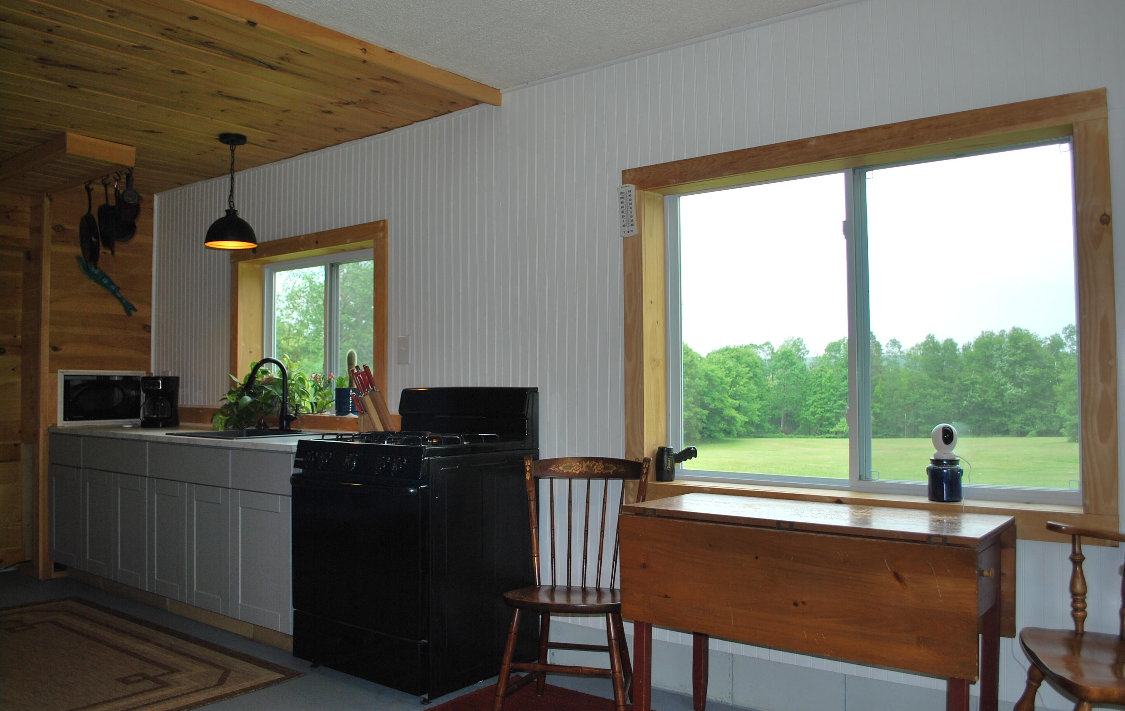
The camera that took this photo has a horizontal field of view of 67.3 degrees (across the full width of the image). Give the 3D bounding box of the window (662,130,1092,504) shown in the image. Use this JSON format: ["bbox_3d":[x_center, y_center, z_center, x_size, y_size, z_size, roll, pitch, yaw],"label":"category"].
[{"bbox_3d":[0.984,-0.089,2.934,1.412,1.112,0.090,-2,-2,38],"label":"window"}]

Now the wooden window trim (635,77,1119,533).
[{"bbox_3d":[0.937,-0.093,2.868,1.619,1.289,0.160,-2,-2,36],"label":"wooden window trim"}]

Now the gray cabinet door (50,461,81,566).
[{"bbox_3d":[-2.839,0.921,4.850,0.395,0.573,0.022,-1,-1,37],"label":"gray cabinet door"}]

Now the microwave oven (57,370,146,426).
[{"bbox_3d":[-3.021,0.270,5.417,0.360,0.340,0.530,-2,-2,38],"label":"microwave oven"}]

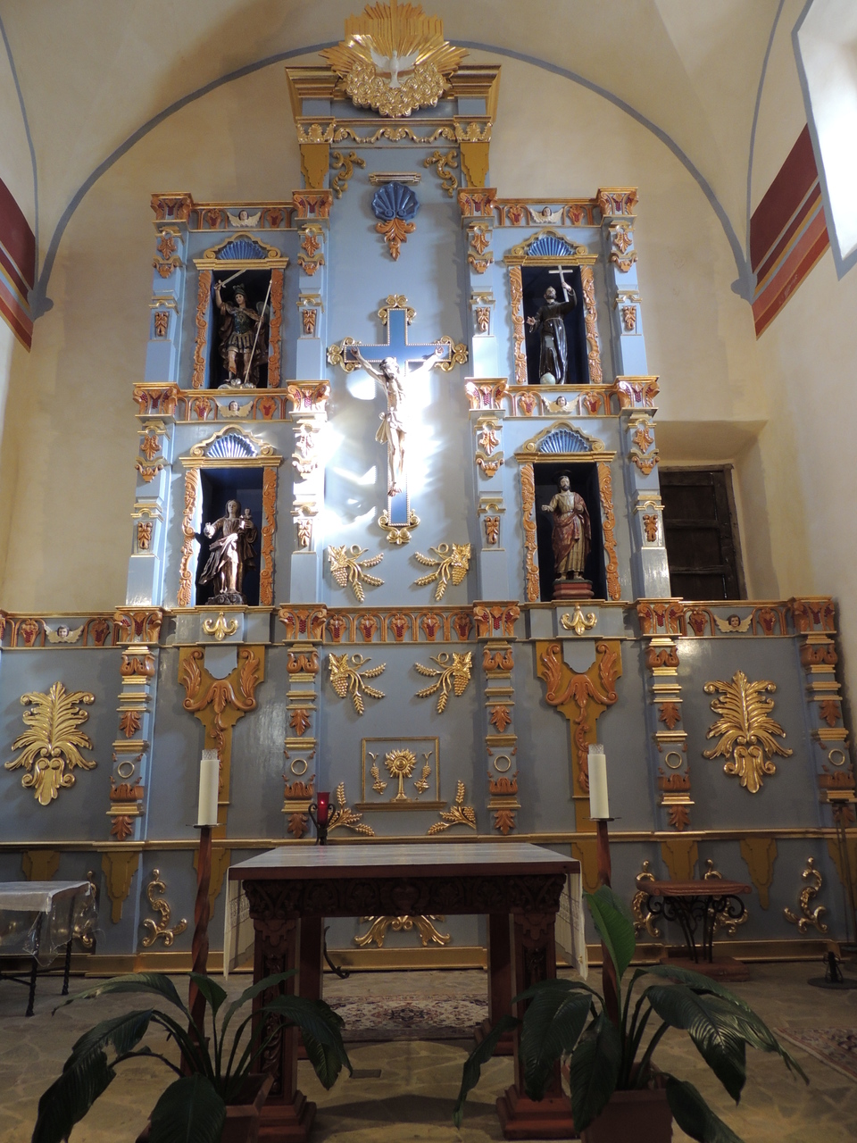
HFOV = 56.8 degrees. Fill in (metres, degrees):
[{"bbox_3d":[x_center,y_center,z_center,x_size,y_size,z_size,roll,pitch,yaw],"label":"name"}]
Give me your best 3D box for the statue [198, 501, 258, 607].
[{"bbox_3d":[-1.766,-0.160,7.003,0.451,0.951,0.320,-1,-16,0],"label":"statue"}]

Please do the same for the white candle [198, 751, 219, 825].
[{"bbox_3d":[-0.996,0.983,3.605,0.086,0.325,0.086,-1,-16,0],"label":"white candle"}]

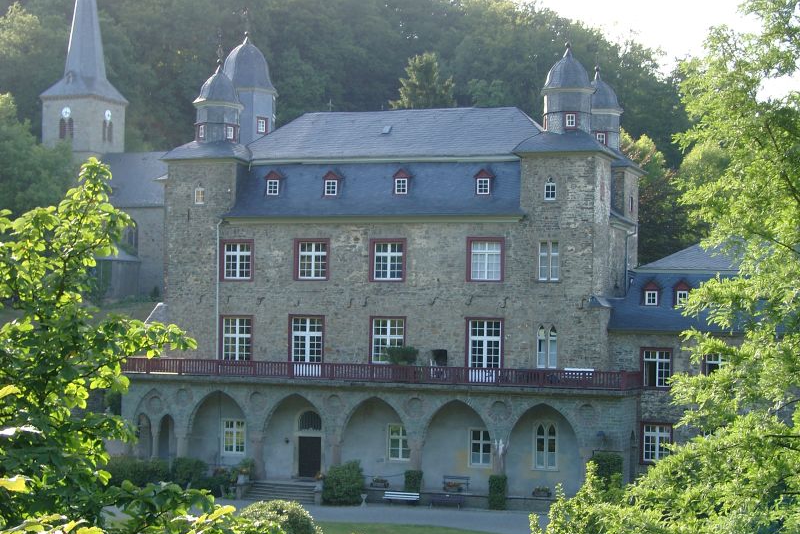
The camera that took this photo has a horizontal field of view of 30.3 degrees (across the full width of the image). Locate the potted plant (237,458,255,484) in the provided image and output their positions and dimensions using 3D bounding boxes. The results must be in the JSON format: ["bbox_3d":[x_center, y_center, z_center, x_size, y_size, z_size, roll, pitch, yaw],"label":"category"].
[{"bbox_3d":[-8.636,11.463,83.213,1.050,1.486,1.050,1,-1,0],"label":"potted plant"}]

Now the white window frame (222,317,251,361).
[{"bbox_3d":[-8.887,3.972,80.597,1.692,2.384,0.150,0,-2,19],"label":"white window frame"}]

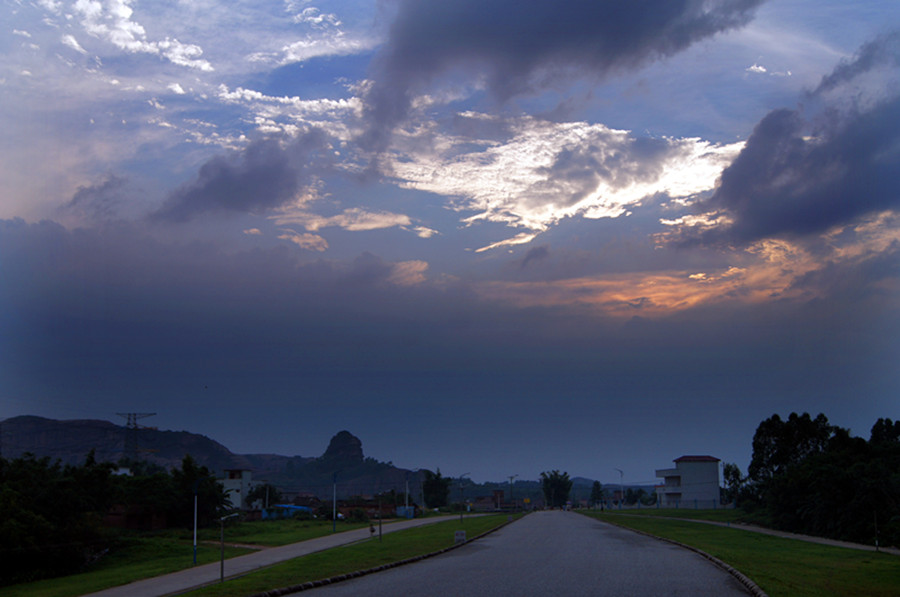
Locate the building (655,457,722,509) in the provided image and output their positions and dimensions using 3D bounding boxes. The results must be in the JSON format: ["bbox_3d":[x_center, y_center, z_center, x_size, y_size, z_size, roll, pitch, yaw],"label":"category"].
[{"bbox_3d":[48.170,37.240,197.000,10.000,10.710,10.000,3,-11,-17],"label":"building"}]

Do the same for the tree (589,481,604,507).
[{"bbox_3d":[32.410,43.240,215.000,3.200,5.740,3.040,0,-11,0],"label":"tree"}]

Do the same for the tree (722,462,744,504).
[{"bbox_3d":[58.250,38.320,200.000,4.520,9.060,4.290,0,-11,0],"label":"tree"}]

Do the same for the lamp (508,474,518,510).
[{"bbox_3d":[11.220,34.320,172.000,1.700,6.150,0.400,0,-11,0],"label":"lamp"}]

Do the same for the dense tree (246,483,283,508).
[{"bbox_3d":[-31.440,33.730,165.000,6.100,4.990,5.490,0,-11,0],"label":"dense tree"}]

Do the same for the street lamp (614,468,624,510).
[{"bbox_3d":[32.560,36.690,187.000,1.600,7.720,0.400,0,-11,0],"label":"street lamp"}]

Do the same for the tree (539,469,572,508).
[{"bbox_3d":[24.680,44.380,225.000,7.510,8.840,7.140,0,-11,0],"label":"tree"}]

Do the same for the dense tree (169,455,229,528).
[{"bbox_3d":[-29.650,22.860,115.000,6.970,8.690,6.620,0,-11,0],"label":"dense tree"}]

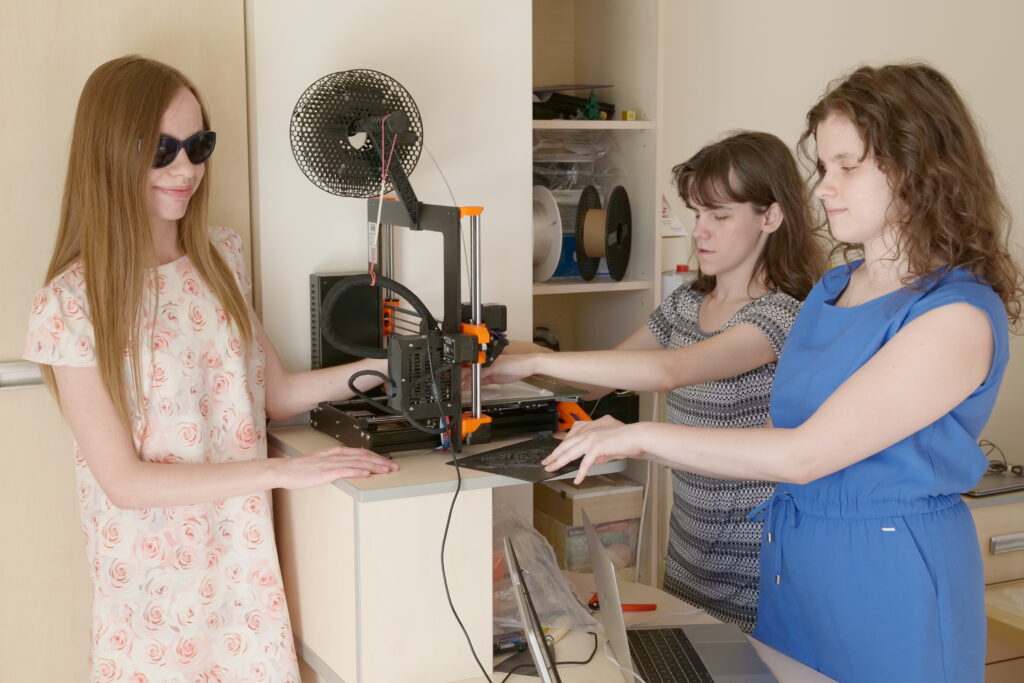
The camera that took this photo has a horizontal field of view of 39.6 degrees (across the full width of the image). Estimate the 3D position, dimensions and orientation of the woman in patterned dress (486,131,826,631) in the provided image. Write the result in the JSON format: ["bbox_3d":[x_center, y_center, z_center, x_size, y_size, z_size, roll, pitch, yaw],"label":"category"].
[{"bbox_3d":[0.287,0.421,2.358,0.580,1.524,0.450,-5,9,-30],"label":"woman in patterned dress"}]

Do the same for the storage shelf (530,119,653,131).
[{"bbox_3d":[0.070,-0.459,3.036,0.340,0.019,0.350,-4,8,-25],"label":"storage shelf"}]

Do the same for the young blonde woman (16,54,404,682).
[{"bbox_3d":[-0.410,0.401,2.150,0.400,1.627,0.600,6,10,42],"label":"young blonde woman"}]

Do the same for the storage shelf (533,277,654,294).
[{"bbox_3d":[0.066,-0.127,3.093,0.340,0.019,0.340,-4,8,-25],"label":"storage shelf"}]

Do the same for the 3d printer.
[{"bbox_3d":[-0.151,-0.147,2.351,0.450,0.594,0.420,-4,9,-28],"label":"3d printer"}]

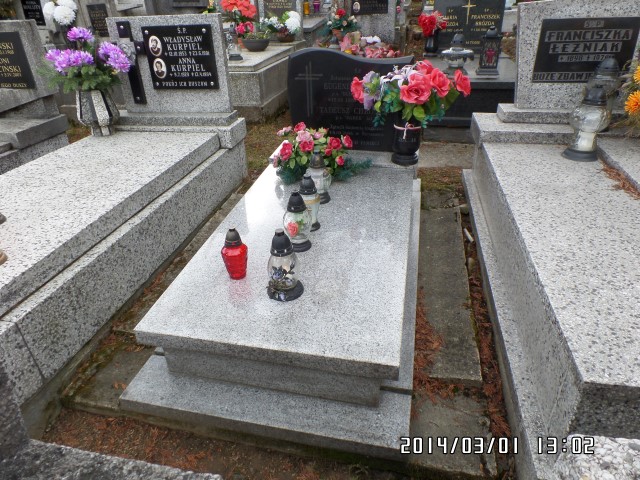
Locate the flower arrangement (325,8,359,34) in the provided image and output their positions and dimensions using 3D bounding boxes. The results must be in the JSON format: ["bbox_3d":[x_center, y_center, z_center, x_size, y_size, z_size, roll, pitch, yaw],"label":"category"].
[{"bbox_3d":[0.254,-2.582,5.023,0.400,0.280,0.340,5,33,11],"label":"flower arrangement"}]

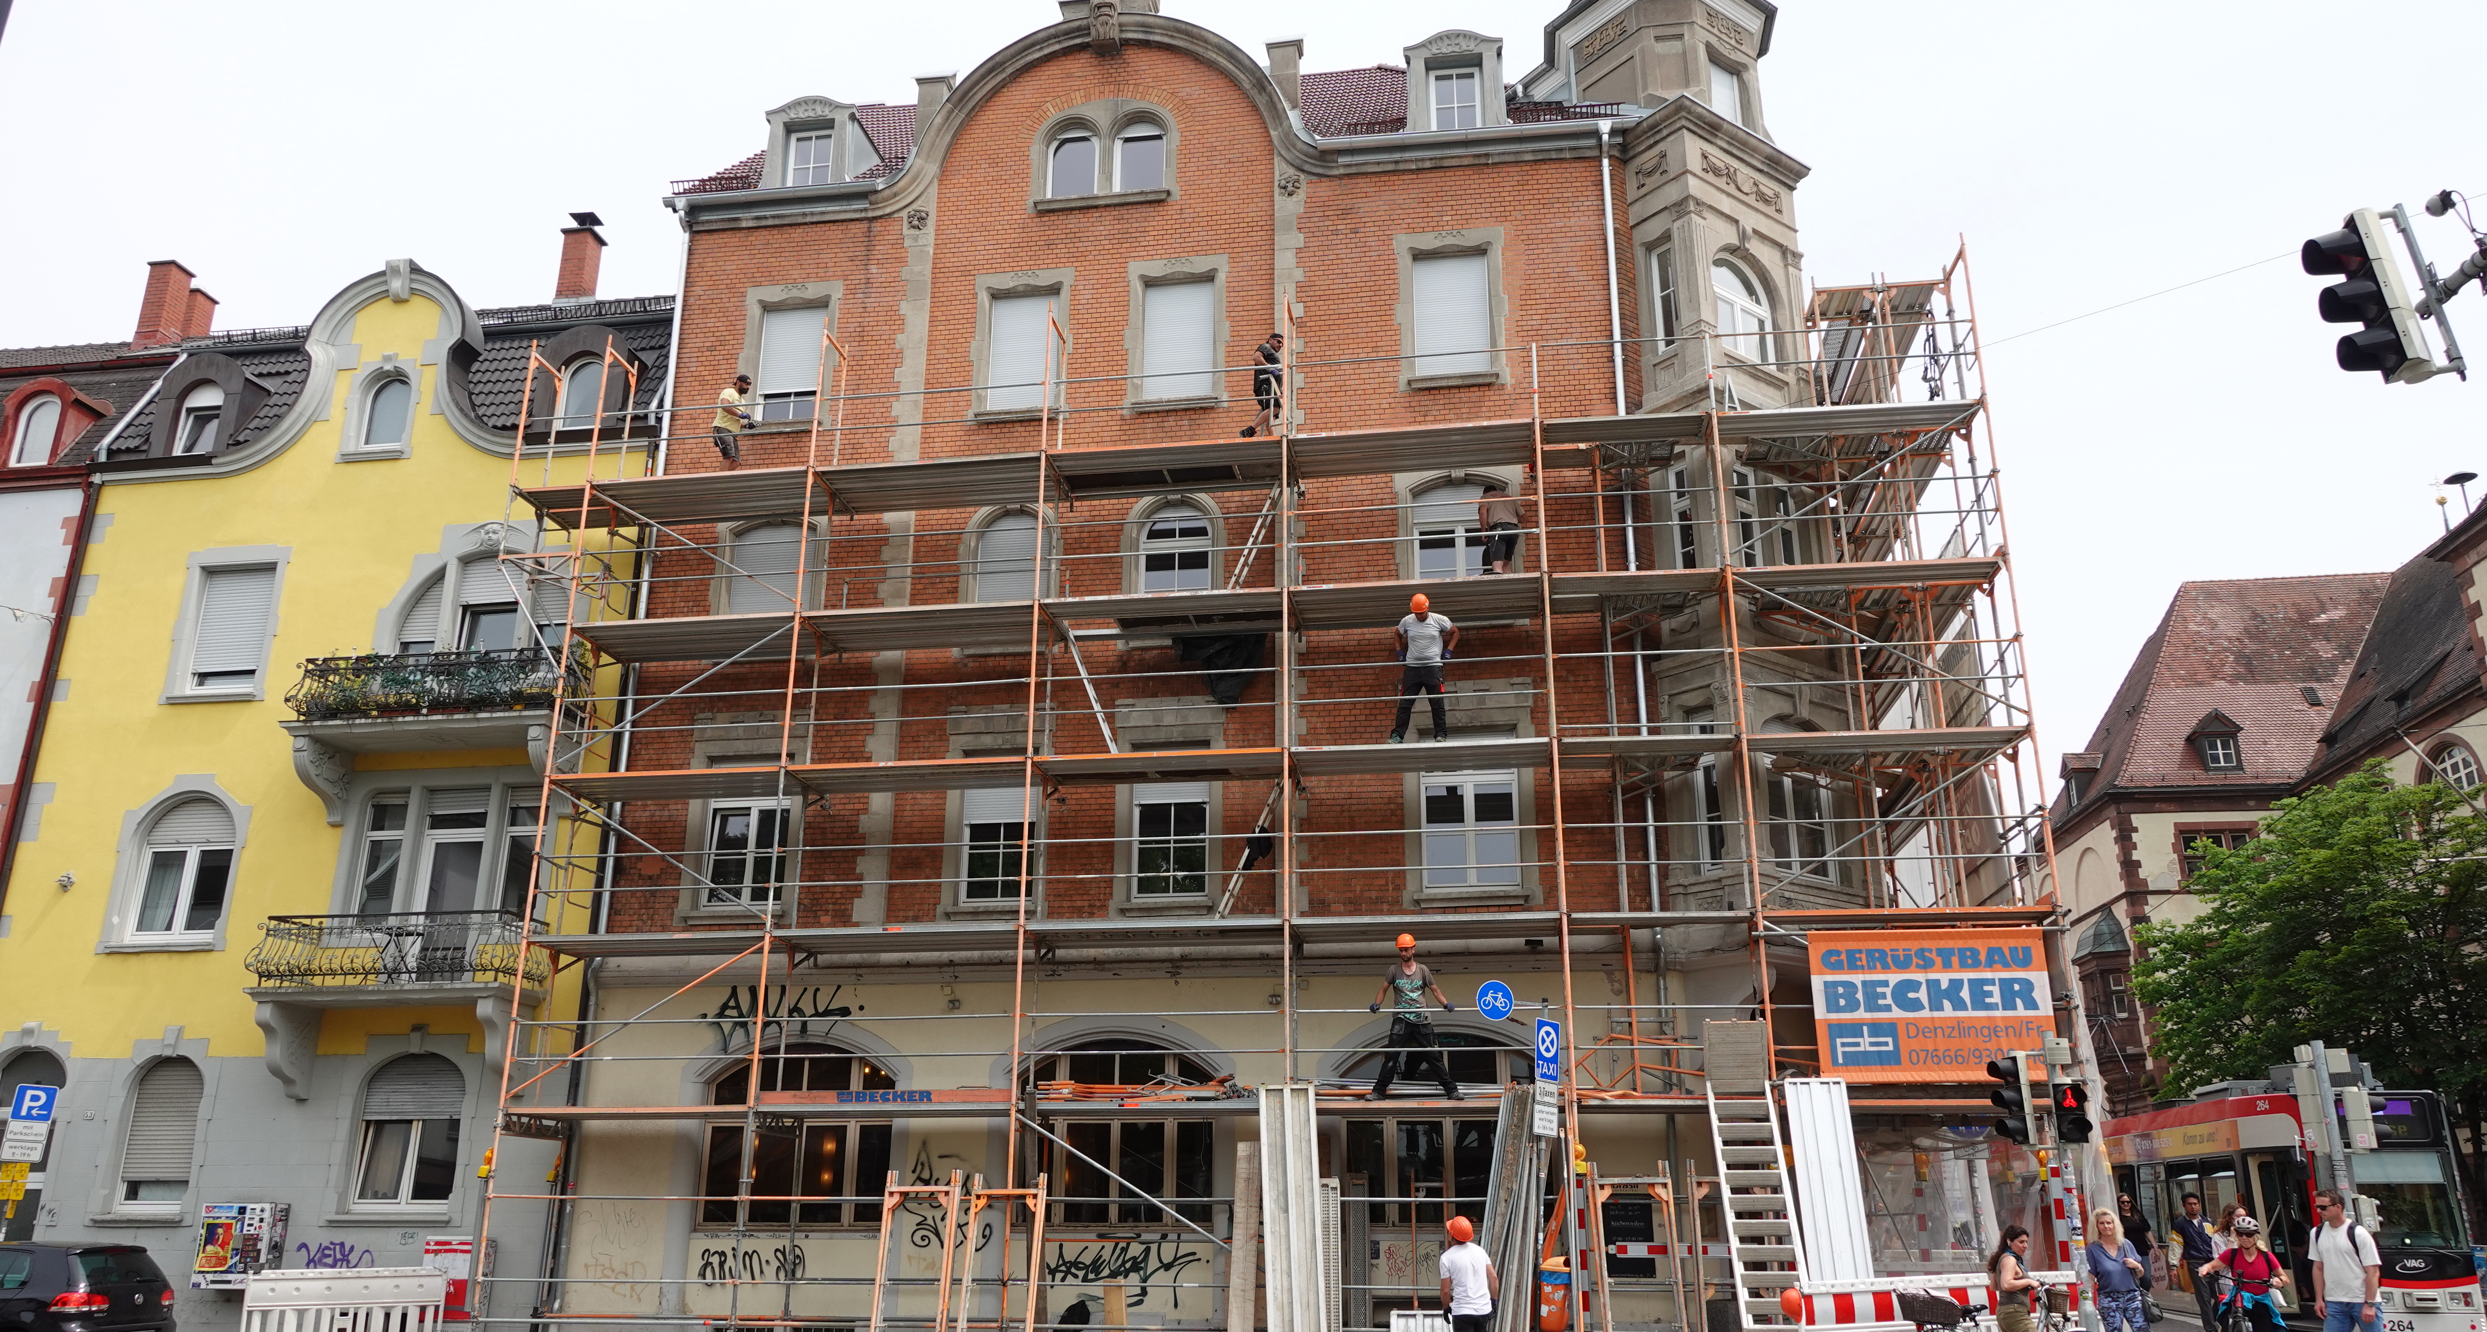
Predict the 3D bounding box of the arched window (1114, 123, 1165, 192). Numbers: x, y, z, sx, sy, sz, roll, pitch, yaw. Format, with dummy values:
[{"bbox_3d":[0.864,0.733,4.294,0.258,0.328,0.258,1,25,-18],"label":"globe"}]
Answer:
[{"bbox_3d":[-1.493,-7.334,23.909,0.750,1.150,0.180,-2,-19,8],"label":"arched window"}]

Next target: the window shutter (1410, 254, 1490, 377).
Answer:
[{"bbox_3d":[2.801,-4.738,22.342,1.020,1.800,0.120,-2,-19,8],"label":"window shutter"}]

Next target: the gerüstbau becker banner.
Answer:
[{"bbox_3d":[7.235,3.559,17.439,2.345,1.565,0.040,-2,-18,8],"label":"gerüstbau becker banner"}]

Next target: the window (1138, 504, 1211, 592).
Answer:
[{"bbox_3d":[-0.881,-1.289,21.802,0.960,1.780,0.180,-2,-19,8],"label":"window"}]

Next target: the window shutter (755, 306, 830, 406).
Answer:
[{"bbox_3d":[-6.439,-4.527,23.870,1.000,1.360,0.080,-2,-18,8],"label":"window shutter"}]

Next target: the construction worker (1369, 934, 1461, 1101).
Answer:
[{"bbox_3d":[1.900,3.889,18.385,1.000,1.830,0.500,-2,-18,8],"label":"construction worker"}]

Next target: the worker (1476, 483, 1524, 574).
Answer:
[{"bbox_3d":[3.211,-1.576,20.616,0.600,1.660,0.550,-1,-18,3],"label":"worker"}]

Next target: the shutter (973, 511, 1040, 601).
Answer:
[{"bbox_3d":[-3.113,-1.244,22.142,0.980,1.780,0.180,-2,-19,8],"label":"shutter"}]

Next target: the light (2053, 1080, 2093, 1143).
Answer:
[{"bbox_3d":[8.027,4.322,16.060,0.280,0.590,0.250,-2,-18,8],"label":"light"}]

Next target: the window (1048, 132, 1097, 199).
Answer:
[{"bbox_3d":[-2.456,-7.306,24.132,0.745,1.130,0.100,-2,-18,8],"label":"window"}]

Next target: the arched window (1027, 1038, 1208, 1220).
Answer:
[{"bbox_3d":[-1.526,5.574,19.780,2.400,2.180,0.220,-2,-18,8],"label":"arched window"}]

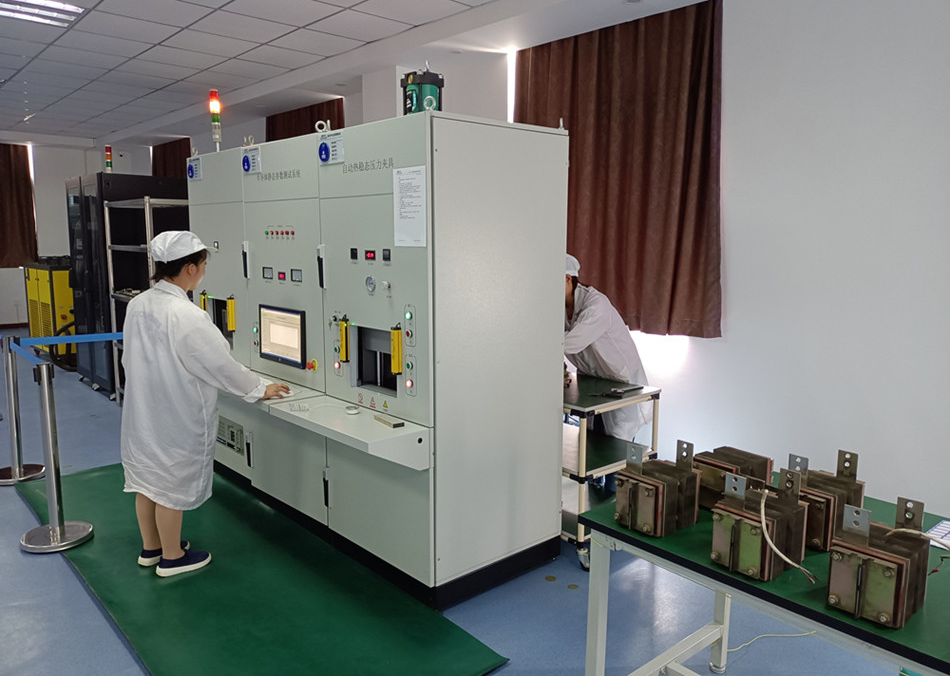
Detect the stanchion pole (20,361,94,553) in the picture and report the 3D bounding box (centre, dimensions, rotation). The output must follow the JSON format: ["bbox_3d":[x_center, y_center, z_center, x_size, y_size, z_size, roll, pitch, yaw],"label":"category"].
[{"bbox_3d":[-2.173,0.581,3.499,0.330,0.930,0.330,-8,13,-42],"label":"stanchion pole"}]

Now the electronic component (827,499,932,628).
[{"bbox_3d":[0.878,0.474,1.485,0.170,0.222,0.140,-8,12,-41],"label":"electronic component"}]

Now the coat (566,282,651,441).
[{"bbox_3d":[0.658,0.115,3.942,0.680,0.890,0.540,-8,13,-42],"label":"coat"}]

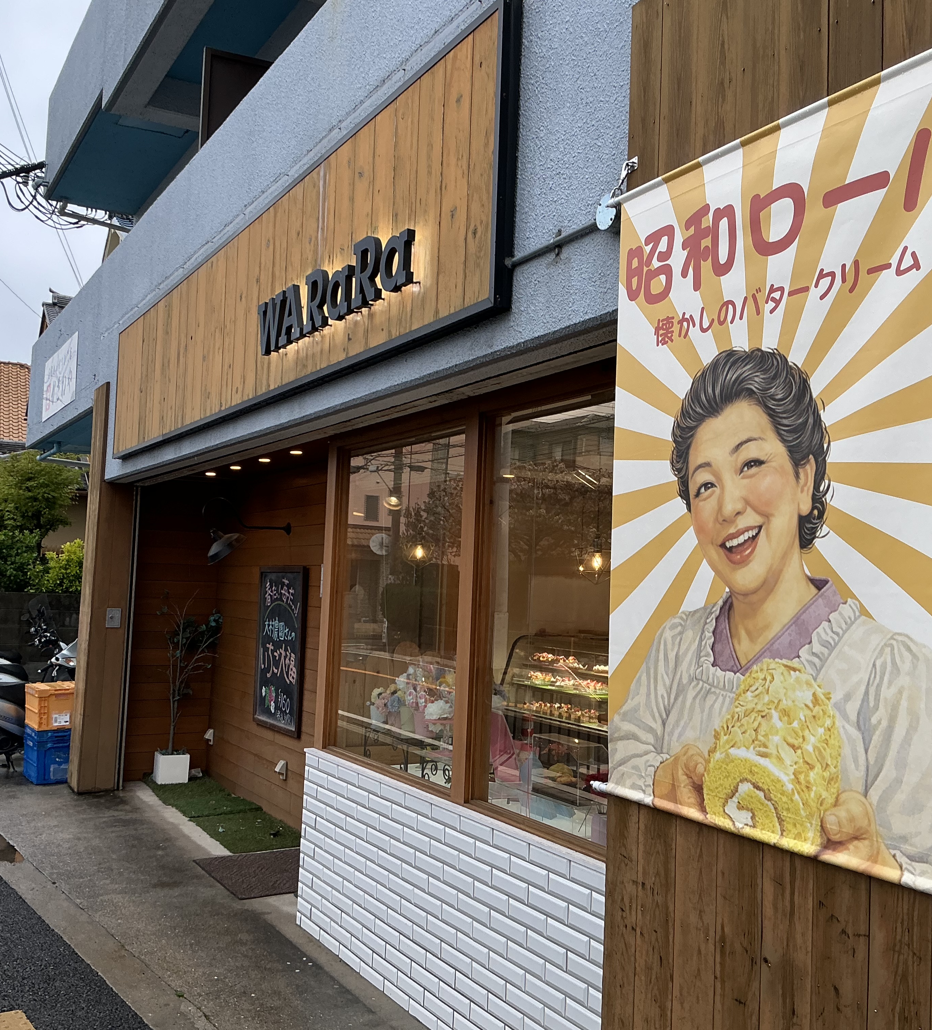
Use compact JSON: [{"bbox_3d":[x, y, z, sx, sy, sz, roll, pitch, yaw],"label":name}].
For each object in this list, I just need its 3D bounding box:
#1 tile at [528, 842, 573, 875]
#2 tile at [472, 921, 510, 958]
[{"bbox_3d":[0.268,1.104,3.524,0.020,0.055,0.228,4,-4,-29],"label":"tile"},{"bbox_3d":[0.085,1.478,3.848,0.015,0.063,0.228,4,-4,-29],"label":"tile"}]

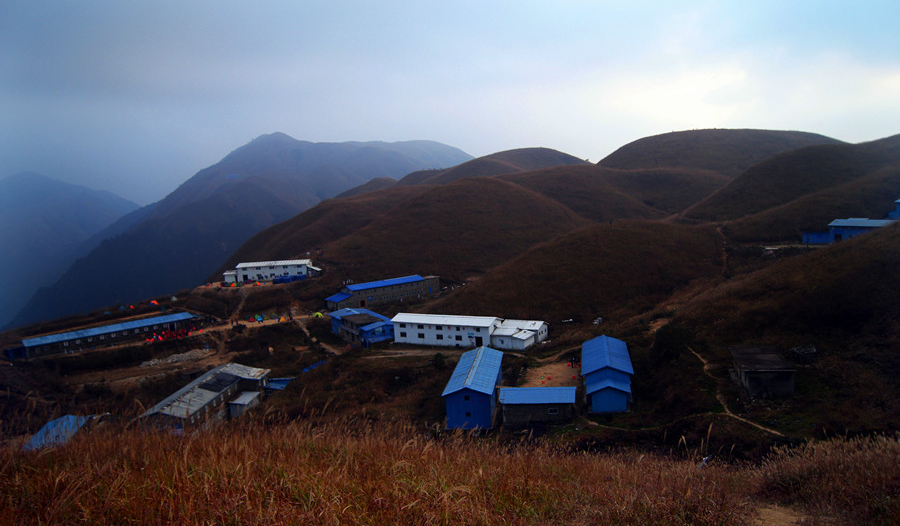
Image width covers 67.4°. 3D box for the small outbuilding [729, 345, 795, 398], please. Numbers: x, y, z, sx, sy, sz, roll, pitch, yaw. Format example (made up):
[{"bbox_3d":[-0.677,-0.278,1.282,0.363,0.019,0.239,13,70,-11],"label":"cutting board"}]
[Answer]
[{"bbox_3d":[47.149,16.701,101.962,7.281,4.332,9.677,-2,6,13],"label":"small outbuilding"}]

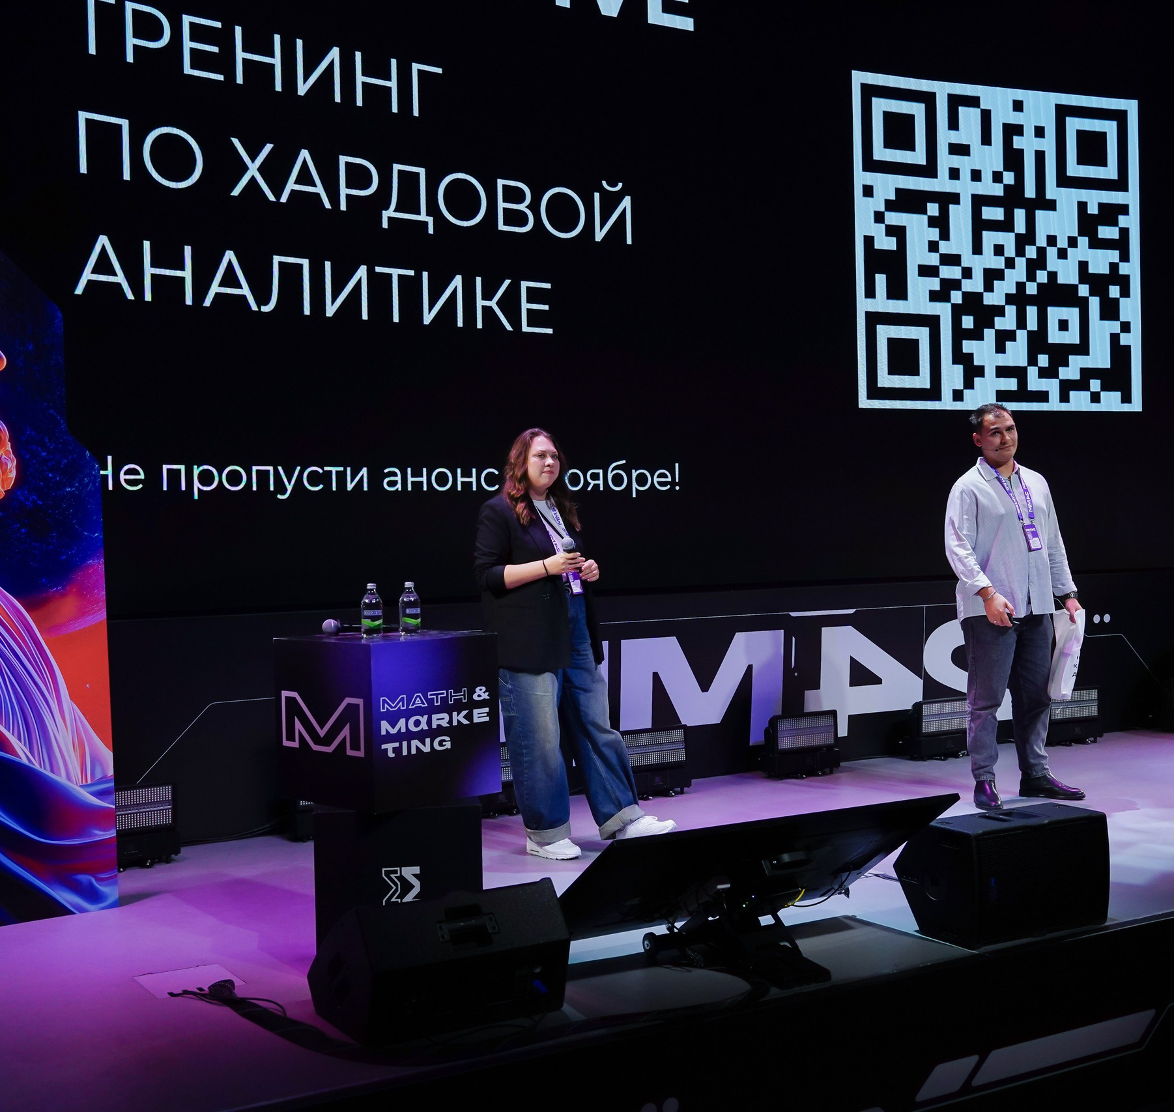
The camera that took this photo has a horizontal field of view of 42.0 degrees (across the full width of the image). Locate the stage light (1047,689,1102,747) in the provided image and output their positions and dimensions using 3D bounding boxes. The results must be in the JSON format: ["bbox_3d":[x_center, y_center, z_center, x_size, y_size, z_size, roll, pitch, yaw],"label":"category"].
[{"bbox_3d":[2.768,0.920,8.876,0.395,0.318,0.200,-2,1,-20],"label":"stage light"}]

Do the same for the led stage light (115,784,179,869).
[{"bbox_3d":[-1.858,1.071,6.103,0.395,0.318,0.200,-2,1,-37],"label":"led stage light"}]

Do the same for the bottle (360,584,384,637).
[{"bbox_3d":[-0.670,0.173,4.780,0.066,0.170,0.066,-1,1,-5],"label":"bottle"}]

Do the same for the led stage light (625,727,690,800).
[{"bbox_3d":[0.288,1.000,7.449,0.395,0.318,0.200,-2,1,-30],"label":"led stage light"}]

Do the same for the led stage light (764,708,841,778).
[{"bbox_3d":[1.100,0.972,8.009,0.395,0.318,0.200,-2,1,-27],"label":"led stage light"}]

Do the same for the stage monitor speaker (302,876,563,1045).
[{"bbox_3d":[-0.416,1.063,4.194,0.557,0.340,0.510,-2,1,-29],"label":"stage monitor speaker"}]

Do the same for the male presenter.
[{"bbox_3d":[1.966,0.220,7.015,0.600,1.820,0.400,-2,1,-18],"label":"male presenter"}]

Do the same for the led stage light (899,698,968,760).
[{"bbox_3d":[1.937,0.946,8.405,0.395,0.318,0.200,-2,1,-25],"label":"led stage light"}]

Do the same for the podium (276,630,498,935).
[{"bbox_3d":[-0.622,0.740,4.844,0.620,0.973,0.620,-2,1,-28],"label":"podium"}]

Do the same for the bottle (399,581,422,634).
[{"bbox_3d":[-0.560,0.169,4.860,0.066,0.170,0.066,-1,1,-5],"label":"bottle"}]

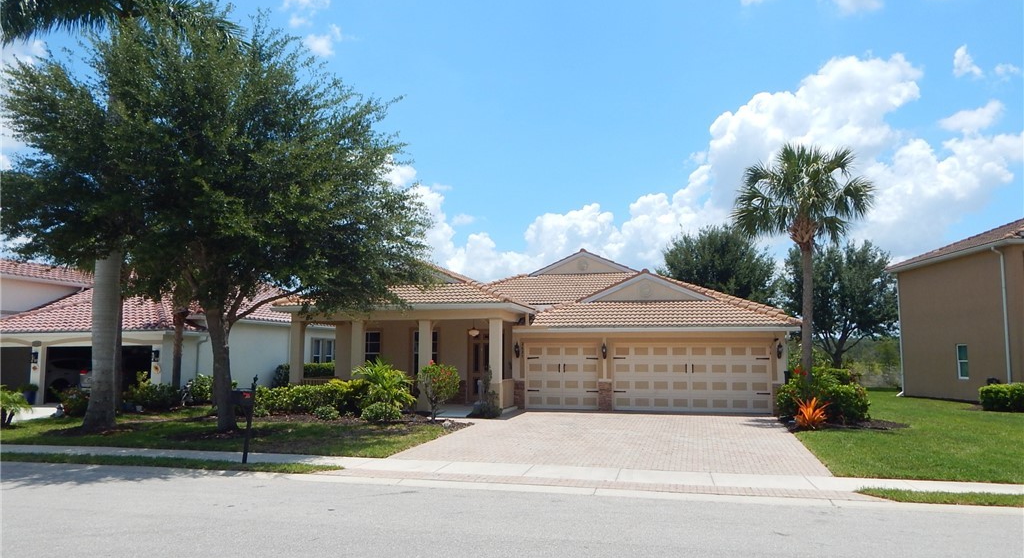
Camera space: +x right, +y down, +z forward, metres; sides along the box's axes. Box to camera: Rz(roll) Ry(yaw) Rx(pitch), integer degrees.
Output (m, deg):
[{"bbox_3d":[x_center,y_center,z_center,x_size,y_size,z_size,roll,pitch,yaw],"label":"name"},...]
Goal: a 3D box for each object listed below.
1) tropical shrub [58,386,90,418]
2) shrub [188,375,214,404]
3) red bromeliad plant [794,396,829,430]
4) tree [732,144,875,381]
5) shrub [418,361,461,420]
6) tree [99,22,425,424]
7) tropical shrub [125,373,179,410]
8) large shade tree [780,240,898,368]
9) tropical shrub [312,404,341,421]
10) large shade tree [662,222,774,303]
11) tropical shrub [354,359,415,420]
[{"bbox_3d":[-13.067,3.659,22.137,1.020,0.930,0.950,0,-6,0],"label":"tropical shrub"},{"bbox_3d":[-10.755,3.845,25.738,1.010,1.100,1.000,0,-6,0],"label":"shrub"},{"bbox_3d":[7.488,3.342,18.551,0.900,0.830,0.880,0,-6,0],"label":"red bromeliad plant"},{"bbox_3d":[8.060,0.029,20.411,3.890,7.730,3.800,0,-6,0],"label":"tree"},{"bbox_3d":[-2.006,3.081,20.188,1.200,1.650,1.150,0,-6,0],"label":"shrub"},{"bbox_3d":[-6.891,-1.590,18.974,9.650,10.810,8.600,0,-6,0],"label":"tree"},{"bbox_3d":[-11.821,3.671,24.248,1.770,1.270,1.400,0,-6,0],"label":"tropical shrub"},{"bbox_3d":[17.523,1.813,39.529,6.510,7.940,6.400,0,-6,0],"label":"large shade tree"},{"bbox_3d":[-5.198,3.734,20.722,0.780,0.480,0.750,0,-6,0],"label":"tropical shrub"},{"bbox_3d":[11.839,1.415,42.086,6.810,9.270,6.600,0,-6,0],"label":"large shade tree"},{"bbox_3d":[-3.567,3.102,20.688,1.680,1.690,1.600,0,-6,0],"label":"tropical shrub"}]

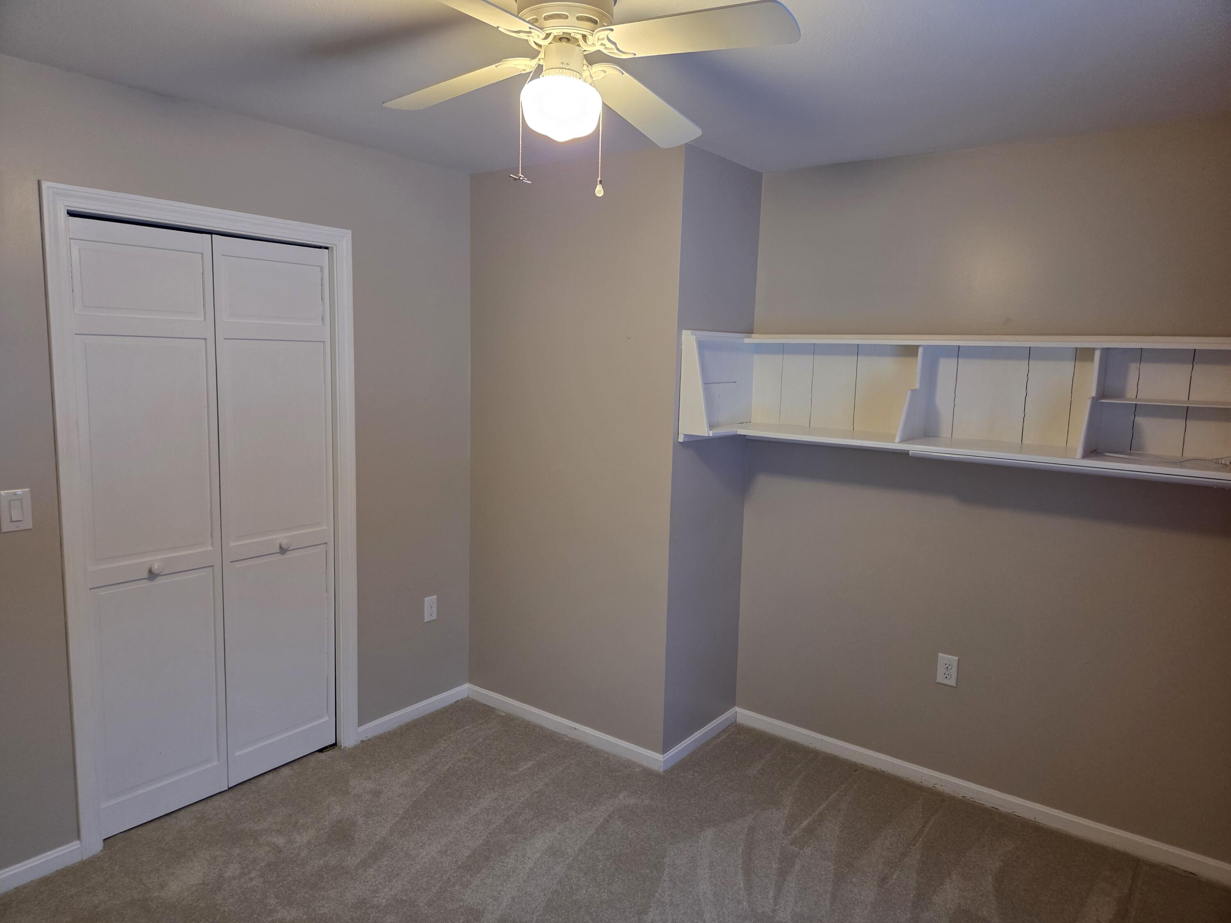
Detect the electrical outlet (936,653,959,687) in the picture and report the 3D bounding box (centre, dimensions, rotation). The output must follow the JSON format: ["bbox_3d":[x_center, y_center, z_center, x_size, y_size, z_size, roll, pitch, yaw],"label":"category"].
[{"bbox_3d":[1.268,0.799,3.123,0.071,0.116,0.010,7,9,37],"label":"electrical outlet"}]

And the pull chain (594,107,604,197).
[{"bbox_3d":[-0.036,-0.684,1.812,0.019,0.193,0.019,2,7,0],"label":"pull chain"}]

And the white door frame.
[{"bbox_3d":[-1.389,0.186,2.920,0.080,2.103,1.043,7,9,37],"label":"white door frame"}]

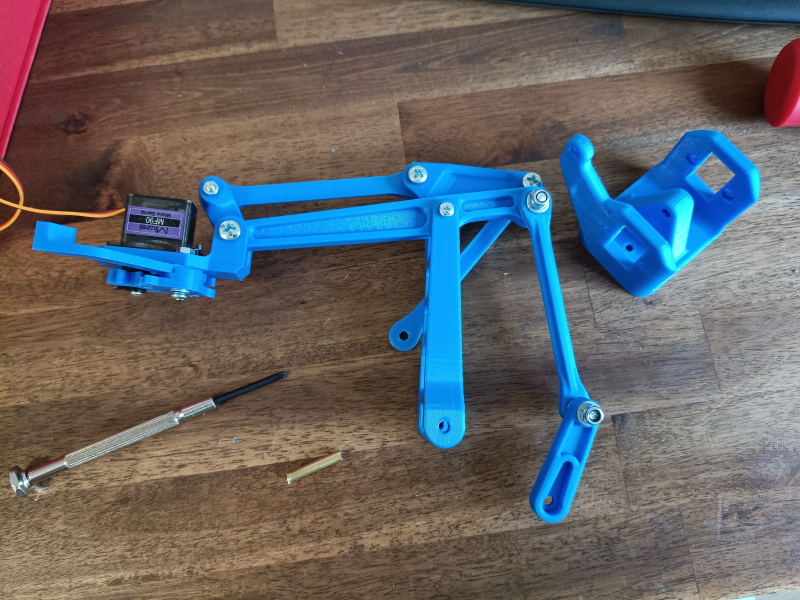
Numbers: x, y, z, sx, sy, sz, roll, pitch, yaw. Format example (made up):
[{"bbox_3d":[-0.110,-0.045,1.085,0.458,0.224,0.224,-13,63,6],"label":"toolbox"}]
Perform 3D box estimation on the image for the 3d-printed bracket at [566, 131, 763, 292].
[{"bbox_3d":[0.100,-0.044,0.237,0.051,0.054,0.062,-39,77,-9],"label":"3d-printed bracket"}]

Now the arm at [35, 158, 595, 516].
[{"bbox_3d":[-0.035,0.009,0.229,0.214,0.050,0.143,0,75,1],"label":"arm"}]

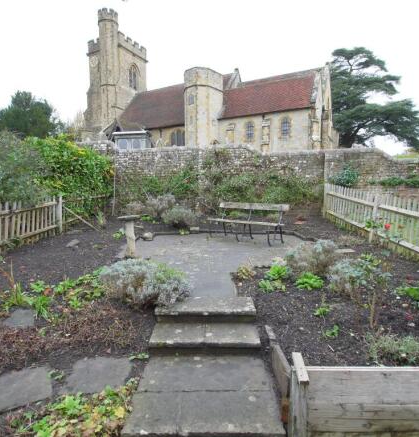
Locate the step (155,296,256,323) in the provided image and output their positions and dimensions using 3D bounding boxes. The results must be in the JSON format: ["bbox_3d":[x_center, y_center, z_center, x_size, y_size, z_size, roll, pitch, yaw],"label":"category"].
[{"bbox_3d":[-0.036,0.979,3.249,1.020,0.120,0.377,0,8,1],"label":"step"}]

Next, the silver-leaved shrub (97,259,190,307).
[{"bbox_3d":[-0.751,0.675,3.672,1.050,0.430,0.880,0,8,0],"label":"silver-leaved shrub"}]

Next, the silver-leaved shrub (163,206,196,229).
[{"bbox_3d":[-0.746,-0.055,7.660,0.840,0.520,0.800,0,8,0],"label":"silver-leaved shrub"}]

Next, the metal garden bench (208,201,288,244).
[{"bbox_3d":[0.780,0.089,6.416,1.642,0.765,0.592,6,10,38],"label":"metal garden bench"}]

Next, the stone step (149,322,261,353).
[{"bbox_3d":[-0.036,1.139,2.920,1.010,0.131,0.383,0,8,1],"label":"stone step"}]

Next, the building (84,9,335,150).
[{"bbox_3d":[-2.230,-15.350,34.469,31.400,17.700,10.400,5,9,35],"label":"building"}]

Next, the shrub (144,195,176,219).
[{"bbox_3d":[-1.379,-0.283,8.538,0.880,0.660,0.820,0,8,0],"label":"shrub"}]

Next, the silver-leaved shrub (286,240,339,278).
[{"bbox_3d":[1.456,0.476,4.402,0.750,0.470,0.700,0,8,0],"label":"silver-leaved shrub"}]

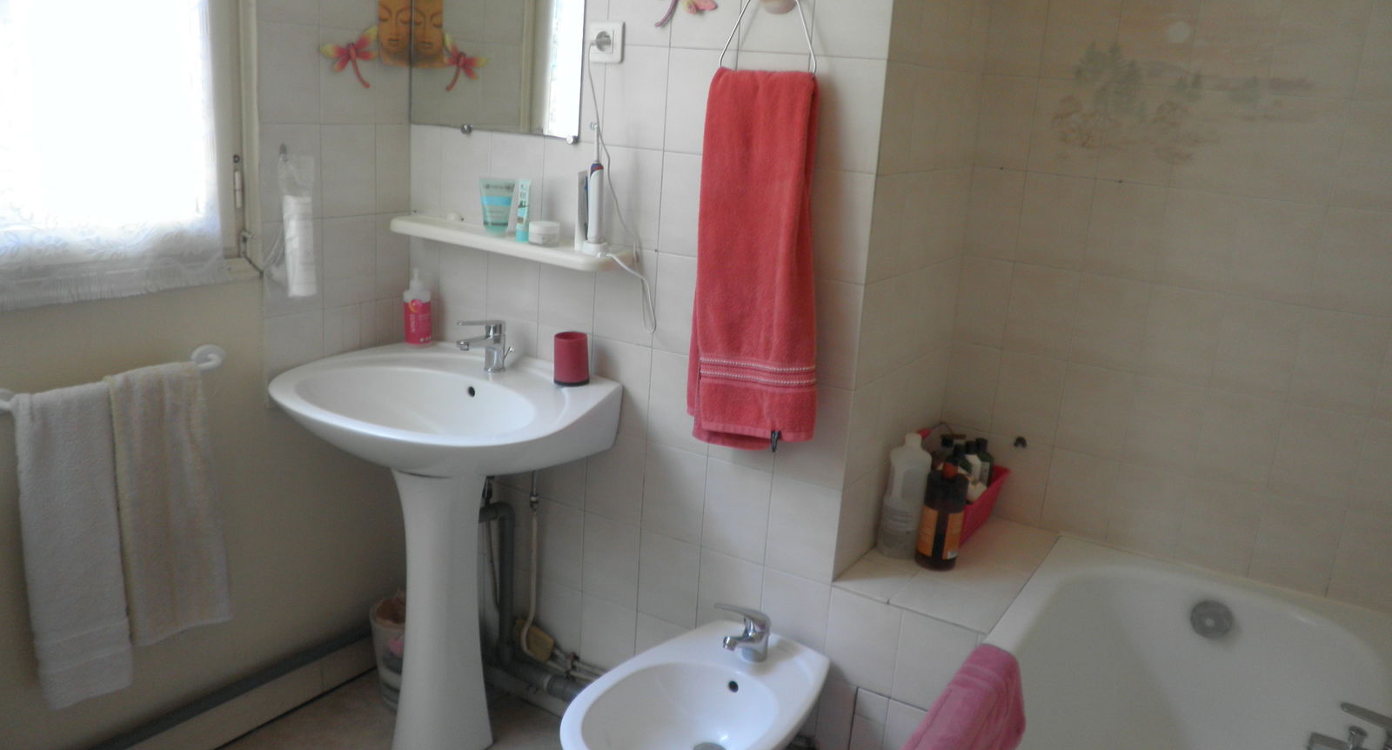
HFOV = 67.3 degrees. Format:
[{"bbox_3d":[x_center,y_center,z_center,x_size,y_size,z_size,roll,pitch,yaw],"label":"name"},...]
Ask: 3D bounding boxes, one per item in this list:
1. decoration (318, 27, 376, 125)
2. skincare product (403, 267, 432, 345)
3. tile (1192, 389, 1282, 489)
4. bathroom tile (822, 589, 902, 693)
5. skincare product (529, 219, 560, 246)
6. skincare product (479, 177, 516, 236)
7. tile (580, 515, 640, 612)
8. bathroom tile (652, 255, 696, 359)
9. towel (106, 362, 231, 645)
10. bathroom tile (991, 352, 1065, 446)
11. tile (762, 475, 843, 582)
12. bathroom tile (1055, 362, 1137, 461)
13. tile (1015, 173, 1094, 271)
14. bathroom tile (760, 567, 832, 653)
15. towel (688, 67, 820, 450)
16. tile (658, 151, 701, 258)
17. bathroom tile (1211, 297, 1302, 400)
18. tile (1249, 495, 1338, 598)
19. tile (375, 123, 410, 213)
[{"bbox_3d":[-0.720,-0.621,2.190,0.020,0.190,0.151,12,17,29],"label":"decoration"},{"bbox_3d":[-0.646,-0.160,2.427,0.066,0.182,0.066,0,15,-15],"label":"skincare product"},{"bbox_3d":[1.111,0.138,2.134,0.150,0.200,0.010,13,18,31],"label":"tile"},{"bbox_3d":[0.330,0.530,2.081,0.150,0.200,0.010,12,17,28],"label":"bathroom tile"},{"bbox_3d":[-0.314,-0.295,2.175,0.063,0.046,0.063,2,15,-8],"label":"skincare product"},{"bbox_3d":[-0.427,-0.364,2.268,0.078,0.117,0.044,2,15,-8],"label":"skincare product"},{"bbox_3d":[-0.187,0.414,2.342,0.149,0.200,0.010,12,17,29],"label":"tile"},{"bbox_3d":[-0.017,-0.137,2.110,0.150,0.200,0.010,12,17,28],"label":"bathroom tile"},{"bbox_3d":[-1.016,0.248,2.007,0.065,0.546,0.216,13,18,31],"label":"towel"},{"bbox_3d":[0.753,0.052,2.372,0.149,0.201,0.010,13,18,29],"label":"bathroom tile"},{"bbox_3d":[0.215,0.308,2.100,0.150,0.200,0.010,12,17,28],"label":"tile"},{"bbox_3d":[0.902,0.079,2.367,0.148,0.201,0.010,12,17,28],"label":"bathroom tile"},{"bbox_3d":[0.775,-0.331,2.256,0.150,0.200,0.010,13,18,31],"label":"tile"},{"bbox_3d":[0.200,0.498,2.126,0.149,0.200,0.010,12,17,29],"label":"bathroom tile"},{"bbox_3d":[0.115,-0.210,1.954,0.262,0.692,0.075,12,17,28],"label":"towel"},{"bbox_3d":[-0.003,-0.335,2.088,0.150,0.200,0.010,12,17,28],"label":"tile"},{"bbox_3d":[1.137,-0.054,2.113,0.149,0.201,0.010,13,18,29],"label":"bathroom tile"},{"bbox_3d":[1.233,0.353,2.153,0.149,0.201,0.010,13,18,29],"label":"tile"},{"bbox_3d":[-0.692,-0.466,2.379,0.010,0.201,0.099,13,18,31],"label":"tile"}]

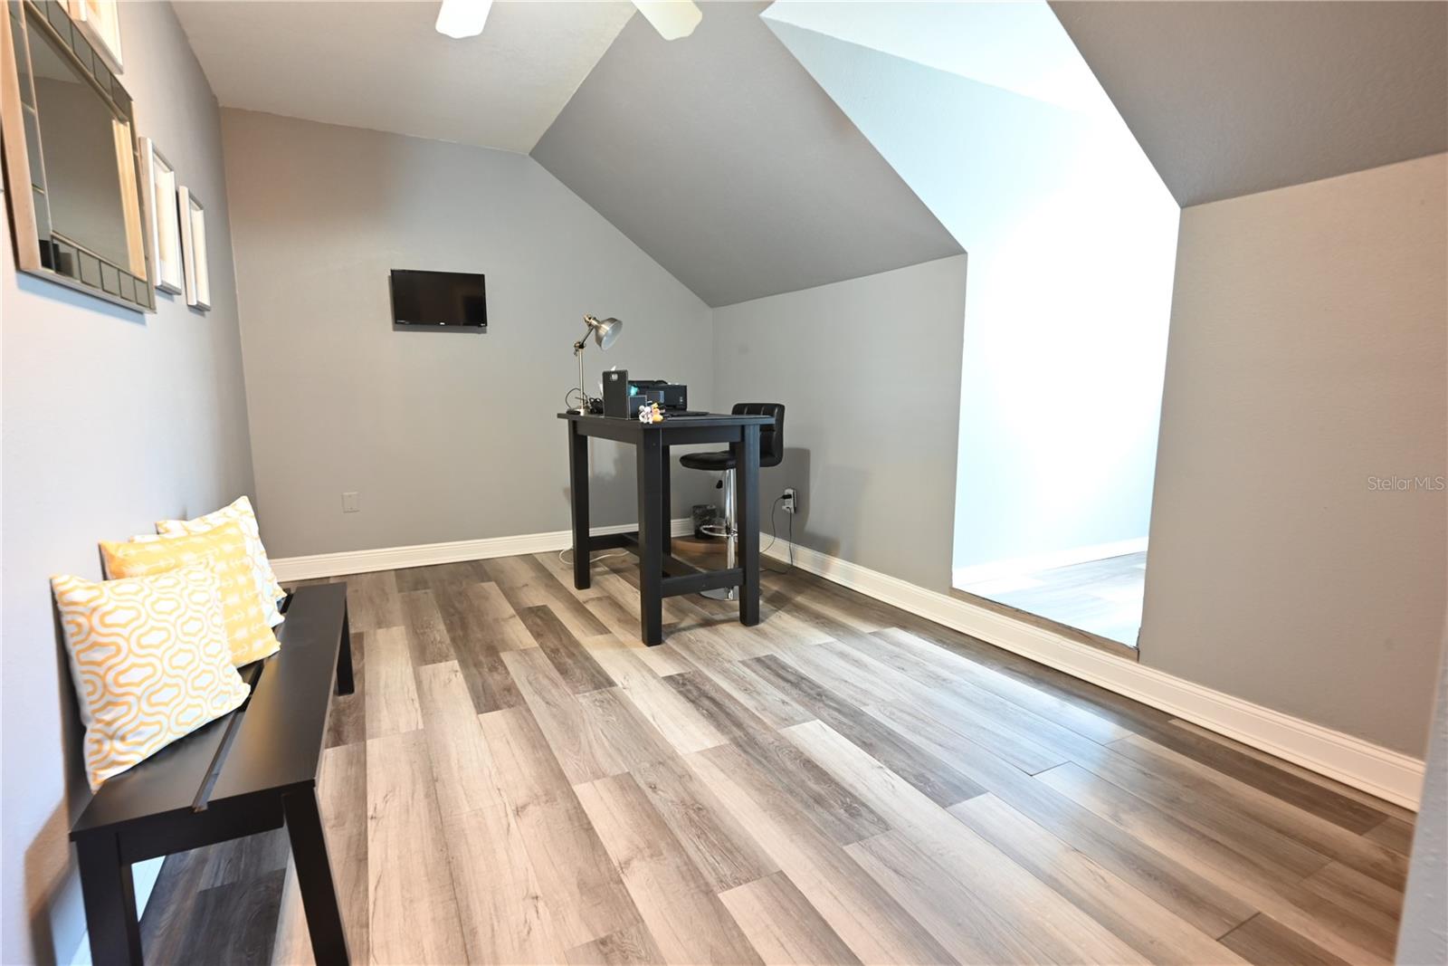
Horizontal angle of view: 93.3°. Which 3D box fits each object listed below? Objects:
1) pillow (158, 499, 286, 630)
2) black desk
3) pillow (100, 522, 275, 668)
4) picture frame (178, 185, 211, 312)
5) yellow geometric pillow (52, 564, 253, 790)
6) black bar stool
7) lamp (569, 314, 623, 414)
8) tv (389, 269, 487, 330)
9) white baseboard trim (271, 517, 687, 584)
[{"bbox_3d":[-1.402,0.250,1.941,0.124,0.402,0.410,-13,9,-5],"label":"pillow"},{"bbox_3d":[-0.336,0.151,3.503,0.666,0.979,1.132,-4,9,-30],"label":"black desk"},{"bbox_3d":[-1.264,0.294,1.657,0.124,0.395,0.407,-15,7,3],"label":"pillow"},{"bbox_3d":[-2.088,-0.903,2.701,0.027,0.430,0.360,-4,9,-29],"label":"picture frame"},{"bbox_3d":[-1.130,0.333,1.381,0.124,0.383,0.405,-9,8,-1],"label":"yellow geometric pillow"},{"bbox_3d":[0.035,0.087,3.739,0.477,1.043,0.416,-6,10,-38],"label":"black bar stool"},{"bbox_3d":[-0.679,-0.620,3.599,0.278,0.520,0.161,3,8,20],"label":"lamp"},{"bbox_3d":[-1.722,-1.105,4.162,0.523,0.324,0.056,-4,9,-28],"label":"tv"},{"bbox_3d":[-1.370,0.421,4.629,2.914,0.135,0.018,-4,9,-28],"label":"white baseboard trim"}]

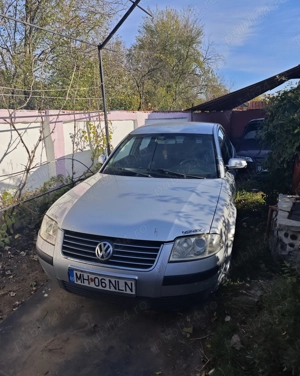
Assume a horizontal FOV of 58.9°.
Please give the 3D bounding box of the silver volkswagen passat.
[{"bbox_3d":[0.406,-0.203,3.933,1.800,1.462,4.680,3,15,19],"label":"silver volkswagen passat"}]

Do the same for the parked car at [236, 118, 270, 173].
[{"bbox_3d":[3.361,-1.159,7.386,1.740,1.460,4.200,5,15,23],"label":"parked car"}]

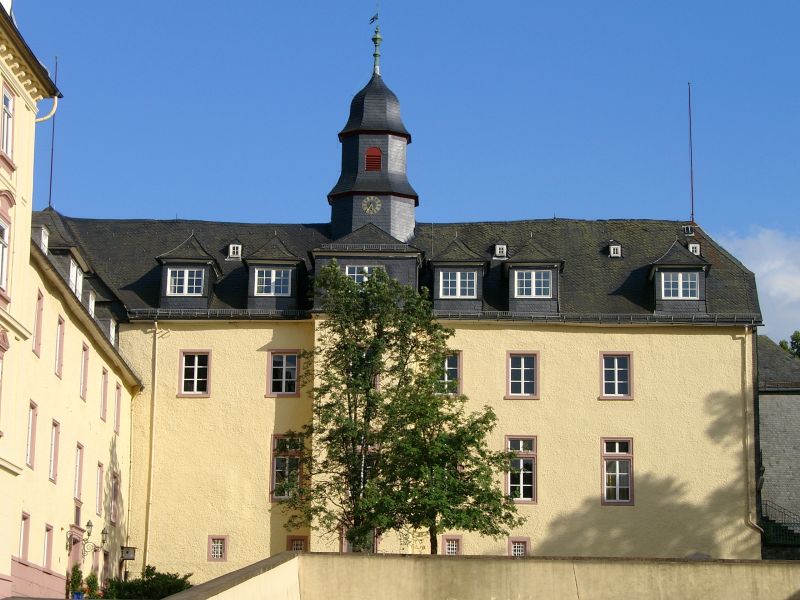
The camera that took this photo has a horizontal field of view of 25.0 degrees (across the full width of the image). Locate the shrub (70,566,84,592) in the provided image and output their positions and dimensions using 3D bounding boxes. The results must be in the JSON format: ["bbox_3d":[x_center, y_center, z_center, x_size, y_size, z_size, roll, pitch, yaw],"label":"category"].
[{"bbox_3d":[-10.425,9.002,58.268,0.430,0.930,0.430,0,-13,0],"label":"shrub"}]

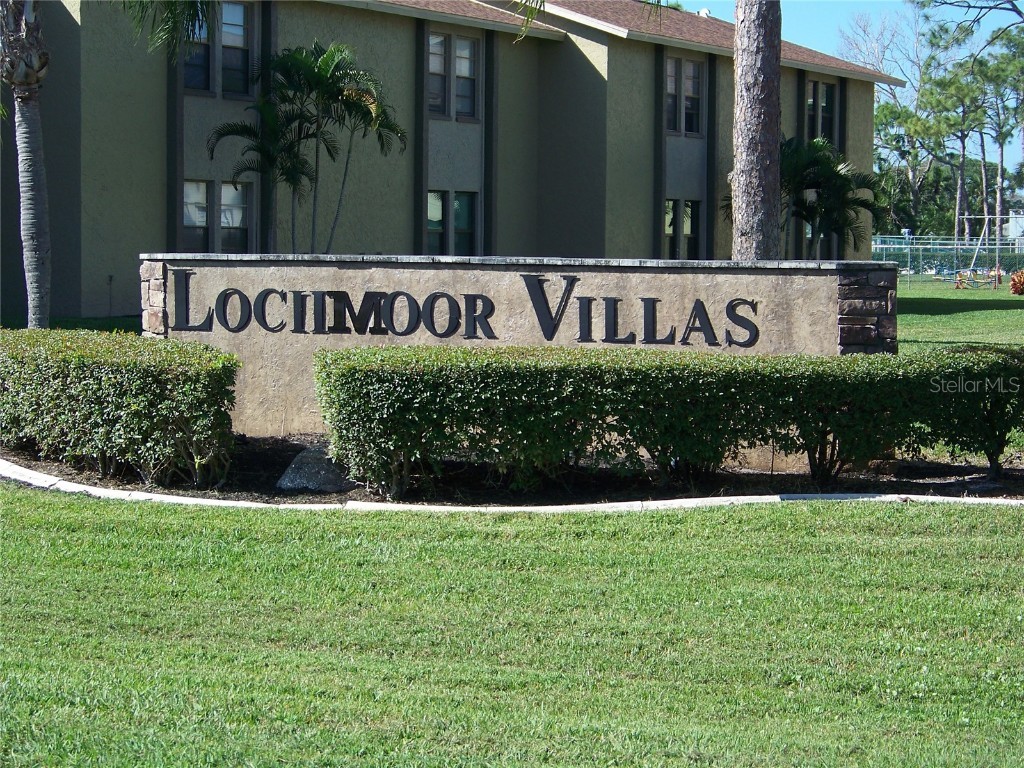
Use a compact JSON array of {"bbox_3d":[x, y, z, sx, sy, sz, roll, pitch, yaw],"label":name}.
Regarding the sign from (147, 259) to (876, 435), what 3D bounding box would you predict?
[{"bbox_3d":[-0.140,-0.220,19.220,6.350,1.450,0.500,2,3,27],"label":"sign"}]

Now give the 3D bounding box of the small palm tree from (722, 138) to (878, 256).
[{"bbox_3d":[5.930,-3.120,52.500,3.300,3.850,3.100,1,3,0],"label":"small palm tree"}]

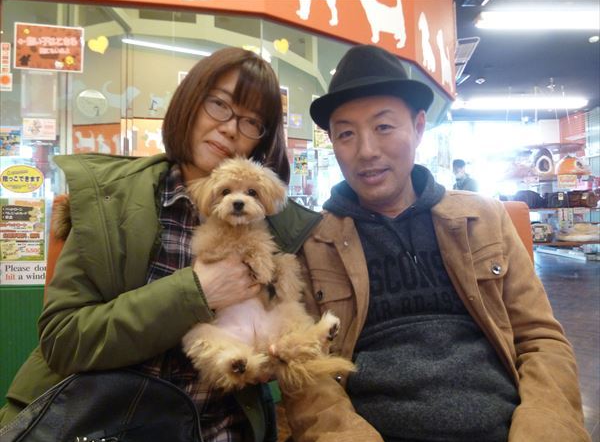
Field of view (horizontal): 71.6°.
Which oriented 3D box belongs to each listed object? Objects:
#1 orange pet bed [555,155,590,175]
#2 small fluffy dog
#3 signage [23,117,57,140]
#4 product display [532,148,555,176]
[{"bbox_3d":[3.813,-0.788,5.800,0.420,0.280,0.420,0,-1,-6],"label":"orange pet bed"},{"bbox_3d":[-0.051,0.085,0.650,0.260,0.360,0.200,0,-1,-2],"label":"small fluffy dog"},{"bbox_3d":[-1.165,-0.409,1.860,0.150,0.093,0.006,0,-1,-5],"label":"signage"},{"bbox_3d":[3.395,-0.816,5.800,0.280,0.380,0.310,0,-1,27],"label":"product display"}]

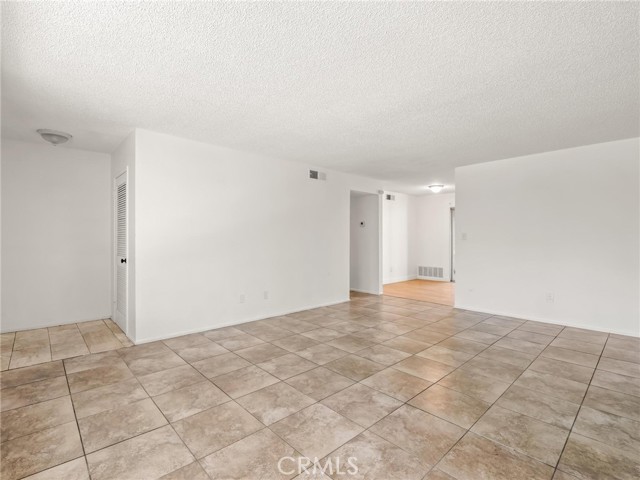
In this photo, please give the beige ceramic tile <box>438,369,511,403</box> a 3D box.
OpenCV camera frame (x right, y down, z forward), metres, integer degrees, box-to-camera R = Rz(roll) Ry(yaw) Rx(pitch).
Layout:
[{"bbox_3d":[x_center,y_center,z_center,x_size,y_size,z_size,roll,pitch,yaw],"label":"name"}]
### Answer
[{"bbox_3d":[1.305,1.227,2.519,0.450,0.015,0.450,0,0,-43],"label":"beige ceramic tile"}]

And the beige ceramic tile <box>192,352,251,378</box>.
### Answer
[{"bbox_3d":[-0.963,1.229,2.919,0.450,0.015,0.450,0,0,-43],"label":"beige ceramic tile"}]

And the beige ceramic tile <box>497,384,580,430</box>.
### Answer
[{"bbox_3d":[1.570,1.193,2.138,0.440,0.012,0.440,0,0,-43],"label":"beige ceramic tile"}]

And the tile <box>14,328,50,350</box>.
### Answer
[{"bbox_3d":[-3.555,1.216,3.654,0.306,0.012,0.879,0,0,-43],"label":"tile"}]

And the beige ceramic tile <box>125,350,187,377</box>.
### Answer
[{"bbox_3d":[-1.600,1.213,2.909,0.446,0.012,0.446,0,0,-43],"label":"beige ceramic tile"}]

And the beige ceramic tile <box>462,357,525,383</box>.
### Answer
[{"bbox_3d":[1.621,1.212,2.800,0.446,0.012,0.446,0,0,-43],"label":"beige ceramic tile"}]

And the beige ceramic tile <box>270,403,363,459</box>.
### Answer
[{"bbox_3d":[-0.020,1.166,1.823,0.437,0.012,0.437,0,0,-42],"label":"beige ceramic tile"}]

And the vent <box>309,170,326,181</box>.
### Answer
[{"bbox_3d":[-0.020,-1.103,5.077,0.420,0.170,0.020,0,0,-42],"label":"vent"}]

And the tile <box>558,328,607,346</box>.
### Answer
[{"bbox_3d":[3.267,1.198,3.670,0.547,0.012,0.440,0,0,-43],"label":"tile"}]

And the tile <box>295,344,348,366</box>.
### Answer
[{"bbox_3d":[0.027,1.196,3.126,0.440,0.012,0.440,0,0,-43],"label":"tile"}]

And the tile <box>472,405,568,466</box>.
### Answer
[{"bbox_3d":[1.259,1.208,1.867,0.446,0.012,0.446,0,0,-43],"label":"tile"}]

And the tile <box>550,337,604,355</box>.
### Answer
[{"bbox_3d":[2.980,1.232,3.447,0.450,0.015,0.450,0,0,-43],"label":"tile"}]

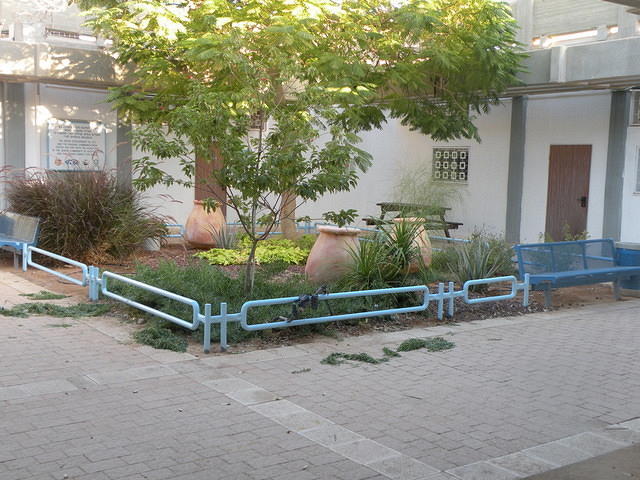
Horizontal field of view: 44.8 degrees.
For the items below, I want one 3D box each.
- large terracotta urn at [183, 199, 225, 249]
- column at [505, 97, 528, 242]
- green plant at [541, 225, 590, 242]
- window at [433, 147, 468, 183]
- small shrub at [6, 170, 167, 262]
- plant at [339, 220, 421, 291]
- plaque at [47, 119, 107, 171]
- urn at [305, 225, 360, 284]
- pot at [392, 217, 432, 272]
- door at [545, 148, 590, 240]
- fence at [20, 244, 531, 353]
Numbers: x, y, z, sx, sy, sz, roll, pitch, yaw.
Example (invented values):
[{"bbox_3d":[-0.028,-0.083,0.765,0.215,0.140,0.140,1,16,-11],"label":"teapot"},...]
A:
[{"bbox_3d":[-2.150,-0.317,14.688,0.780,0.880,0.780,1,5,-8],"label":"large terracotta urn"},{"bbox_3d":[4.072,-1.337,15.881,0.280,3.096,0.280,-2,6,-35],"label":"column"},{"bbox_3d":[3.591,0.222,11.450,0.800,0.860,0.720,3,5,17],"label":"green plant"},{"bbox_3d":[3.035,-1.753,18.046,0.080,0.794,1.137,-2,7,-36],"label":"window"},{"bbox_3d":[-3.939,-0.399,13.100,2.500,1.460,1.950,0,5,-17],"label":"small shrub"},{"bbox_3d":[0.847,0.185,11.050,1.120,0.880,0.900,2,5,4],"label":"plant"},{"bbox_3d":[-5.381,-2.086,17.247,1.293,1.113,0.050,-2,7,-36],"label":"plaque"},{"bbox_3d":[0.228,0.195,10.112,0.790,0.830,0.790,2,5,1],"label":"urn"},{"bbox_3d":[1.449,0.074,12.500,0.740,0.880,0.740,2,5,7],"label":"pot"},{"bbox_3d":[4.945,-0.833,15.483,0.080,2.110,0.977,-2,7,-36],"label":"door"},{"bbox_3d":[-0.839,0.423,9.773,4.233,0.380,5.437,-2,7,-36],"label":"fence"}]

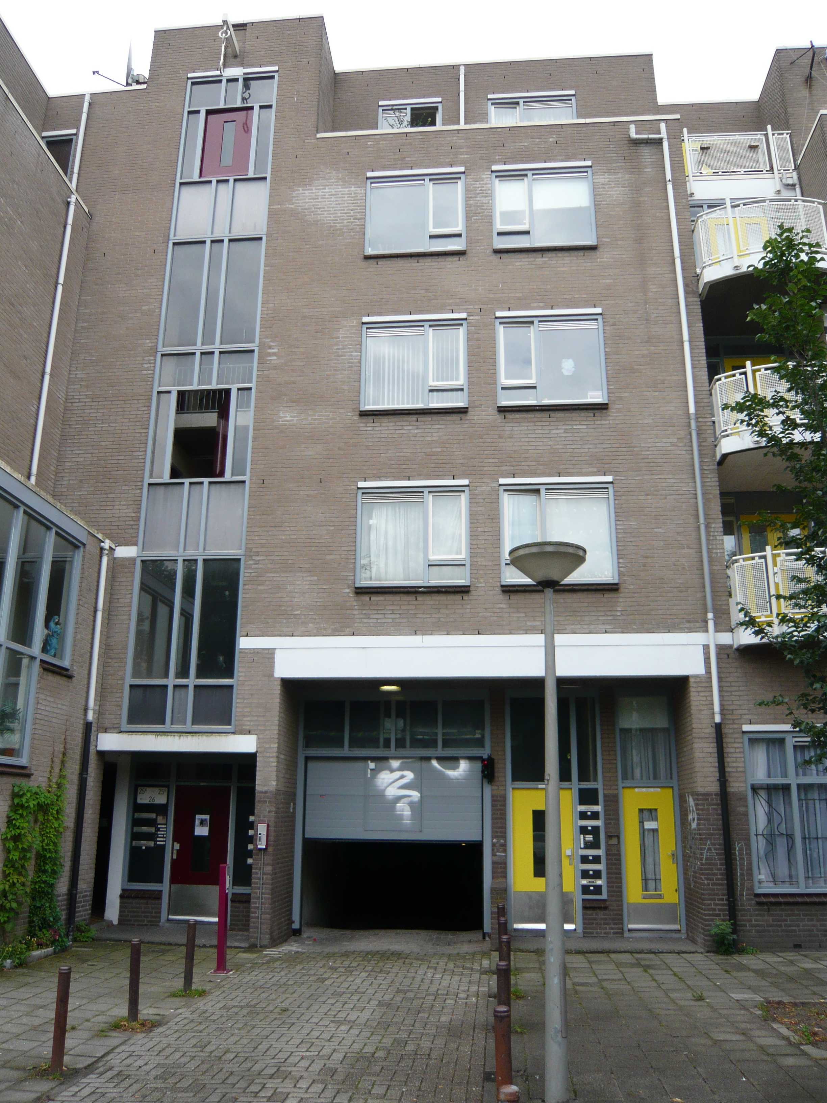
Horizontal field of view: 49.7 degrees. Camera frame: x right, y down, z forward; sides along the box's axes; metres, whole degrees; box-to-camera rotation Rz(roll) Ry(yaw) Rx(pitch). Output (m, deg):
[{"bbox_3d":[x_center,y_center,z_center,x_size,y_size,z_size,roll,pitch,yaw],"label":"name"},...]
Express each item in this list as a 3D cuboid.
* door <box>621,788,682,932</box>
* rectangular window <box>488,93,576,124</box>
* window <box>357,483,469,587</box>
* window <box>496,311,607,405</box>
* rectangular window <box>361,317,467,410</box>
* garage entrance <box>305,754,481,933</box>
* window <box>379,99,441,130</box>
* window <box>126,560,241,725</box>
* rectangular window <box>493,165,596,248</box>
[{"bbox_3d":[3.362,4.326,12.598,0.750,1.990,0.060,-1,-16,5],"label":"door"},{"bbox_3d":[2.182,-7.736,16.272,1.633,1.586,0.120,-1,-16,5],"label":"rectangular window"},{"bbox_3d":[-0.002,-0.252,12.937,1.651,1.587,0.120,-1,-16,5],"label":"window"},{"bbox_3d":[2.069,-2.918,13.454,1.633,1.586,0.120,-1,-16,5],"label":"window"},{"bbox_3d":[0.015,-2.887,13.632,1.633,1.586,0.120,-1,-16,5],"label":"rectangular window"},{"bbox_3d":[-0.306,4.255,13.033,2.706,2.514,0.250,-1,-16,5],"label":"garage entrance"},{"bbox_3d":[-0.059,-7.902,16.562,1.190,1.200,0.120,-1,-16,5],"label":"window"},{"bbox_3d":[-3.286,1.300,12.787,1.653,2.546,0.130,-1,-16,5],"label":"window"},{"bbox_3d":[2.079,-5.547,14.268,1.632,1.599,0.130,-1,-16,5],"label":"rectangular window"}]

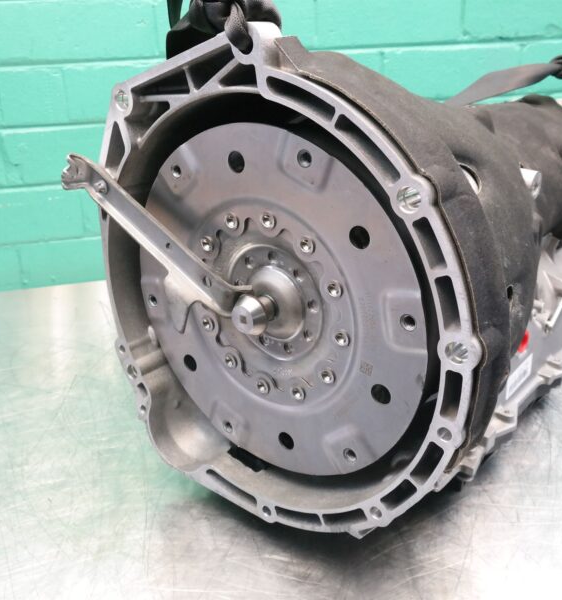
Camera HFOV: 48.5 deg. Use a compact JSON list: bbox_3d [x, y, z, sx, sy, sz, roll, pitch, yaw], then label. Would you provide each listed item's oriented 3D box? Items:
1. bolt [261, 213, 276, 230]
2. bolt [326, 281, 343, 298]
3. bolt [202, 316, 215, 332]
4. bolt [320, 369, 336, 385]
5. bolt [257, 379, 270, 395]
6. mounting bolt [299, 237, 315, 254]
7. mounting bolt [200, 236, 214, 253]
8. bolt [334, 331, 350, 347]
[{"bbox_3d":[-0.009,-0.057,0.453,0.012,0.012,0.007,10,24,38],"label":"bolt"},{"bbox_3d":[0.037,-0.007,0.434,0.012,0.012,0.007,10,24,38],"label":"bolt"},{"bbox_3d":[-0.062,0.021,0.531,0.012,0.012,0.007,10,24,38],"label":"bolt"},{"bbox_3d":[0.035,0.057,0.463,0.012,0.012,0.007,10,24,38],"label":"bolt"},{"bbox_3d":[-0.014,0.071,0.512,0.012,0.012,0.007,10,24,38],"label":"bolt"},{"bbox_3d":[0.019,-0.038,0.437,0.012,0.012,0.007,10,24,38],"label":"mounting bolt"},{"bbox_3d":[-0.059,-0.045,0.501,0.012,0.012,0.007,10,24,38],"label":"mounting bolt"},{"bbox_3d":[0.043,0.028,0.443,0.012,0.012,0.007,10,24,38],"label":"bolt"}]

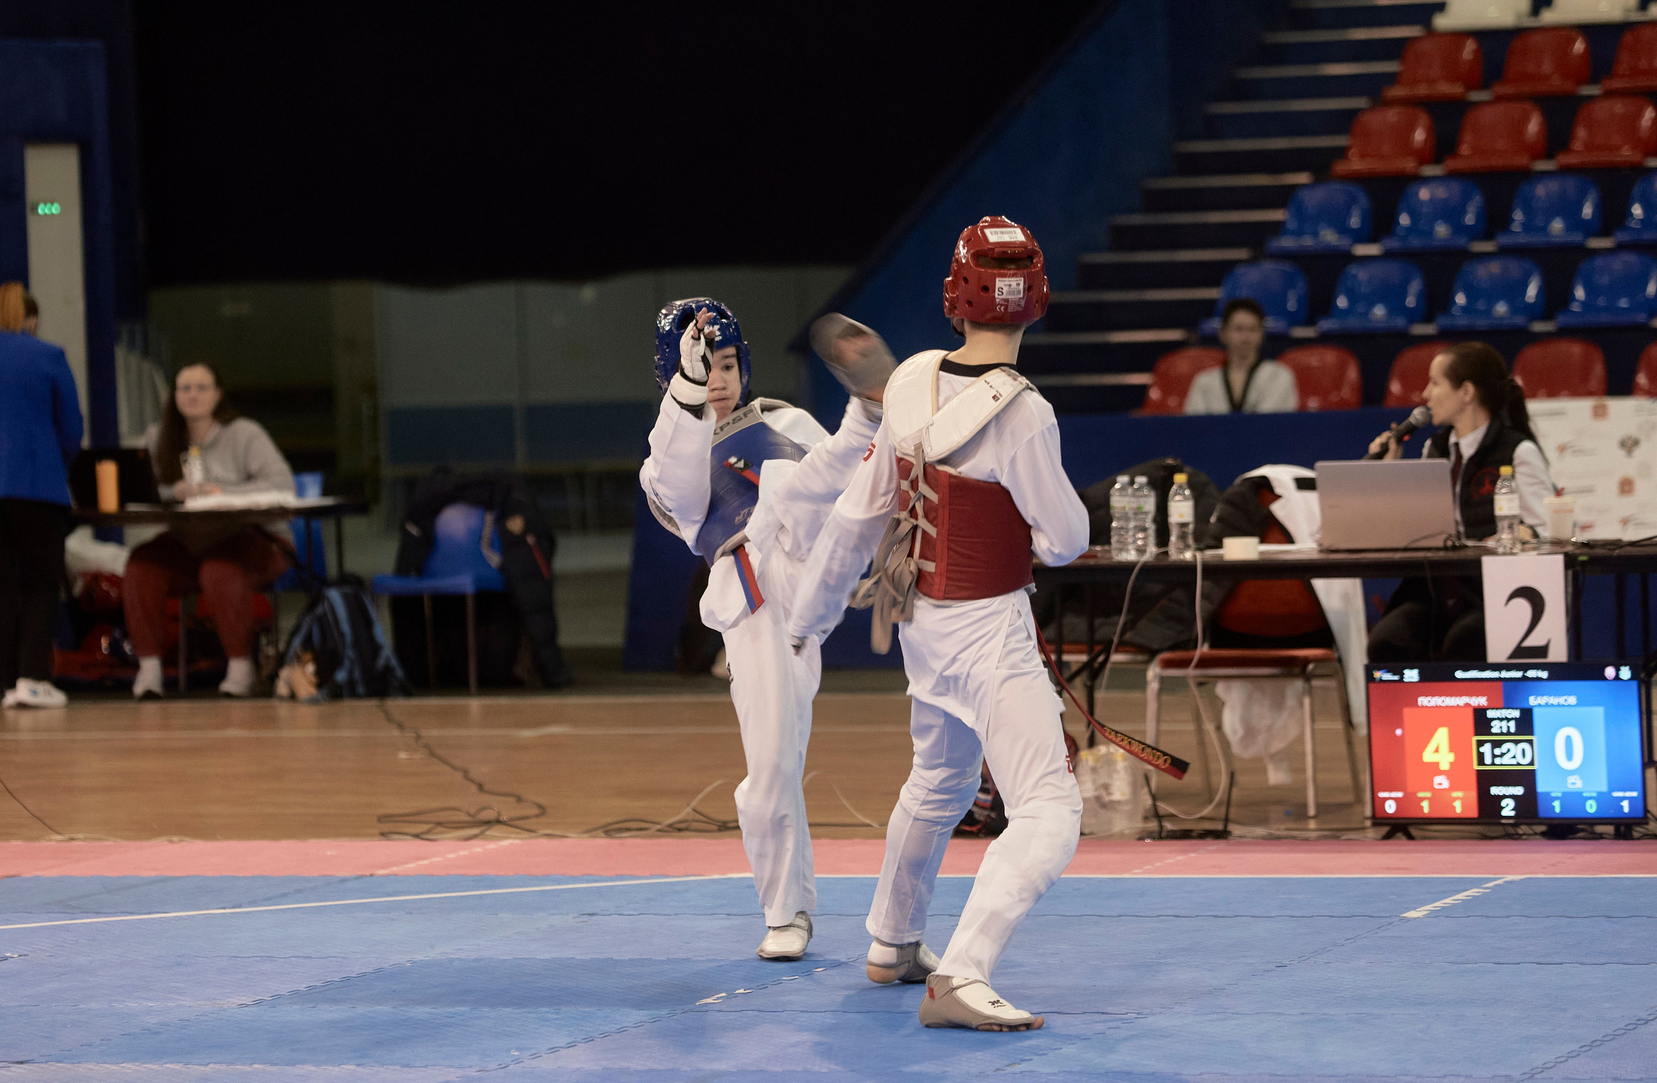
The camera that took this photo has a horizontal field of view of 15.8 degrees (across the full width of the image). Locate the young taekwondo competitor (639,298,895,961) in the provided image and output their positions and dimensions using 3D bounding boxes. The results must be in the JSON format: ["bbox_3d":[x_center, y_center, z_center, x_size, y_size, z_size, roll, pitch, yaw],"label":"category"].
[{"bbox_3d":[-0.127,0.182,12.880,0.520,1.420,0.780,-2,2,-13],"label":"young taekwondo competitor"}]

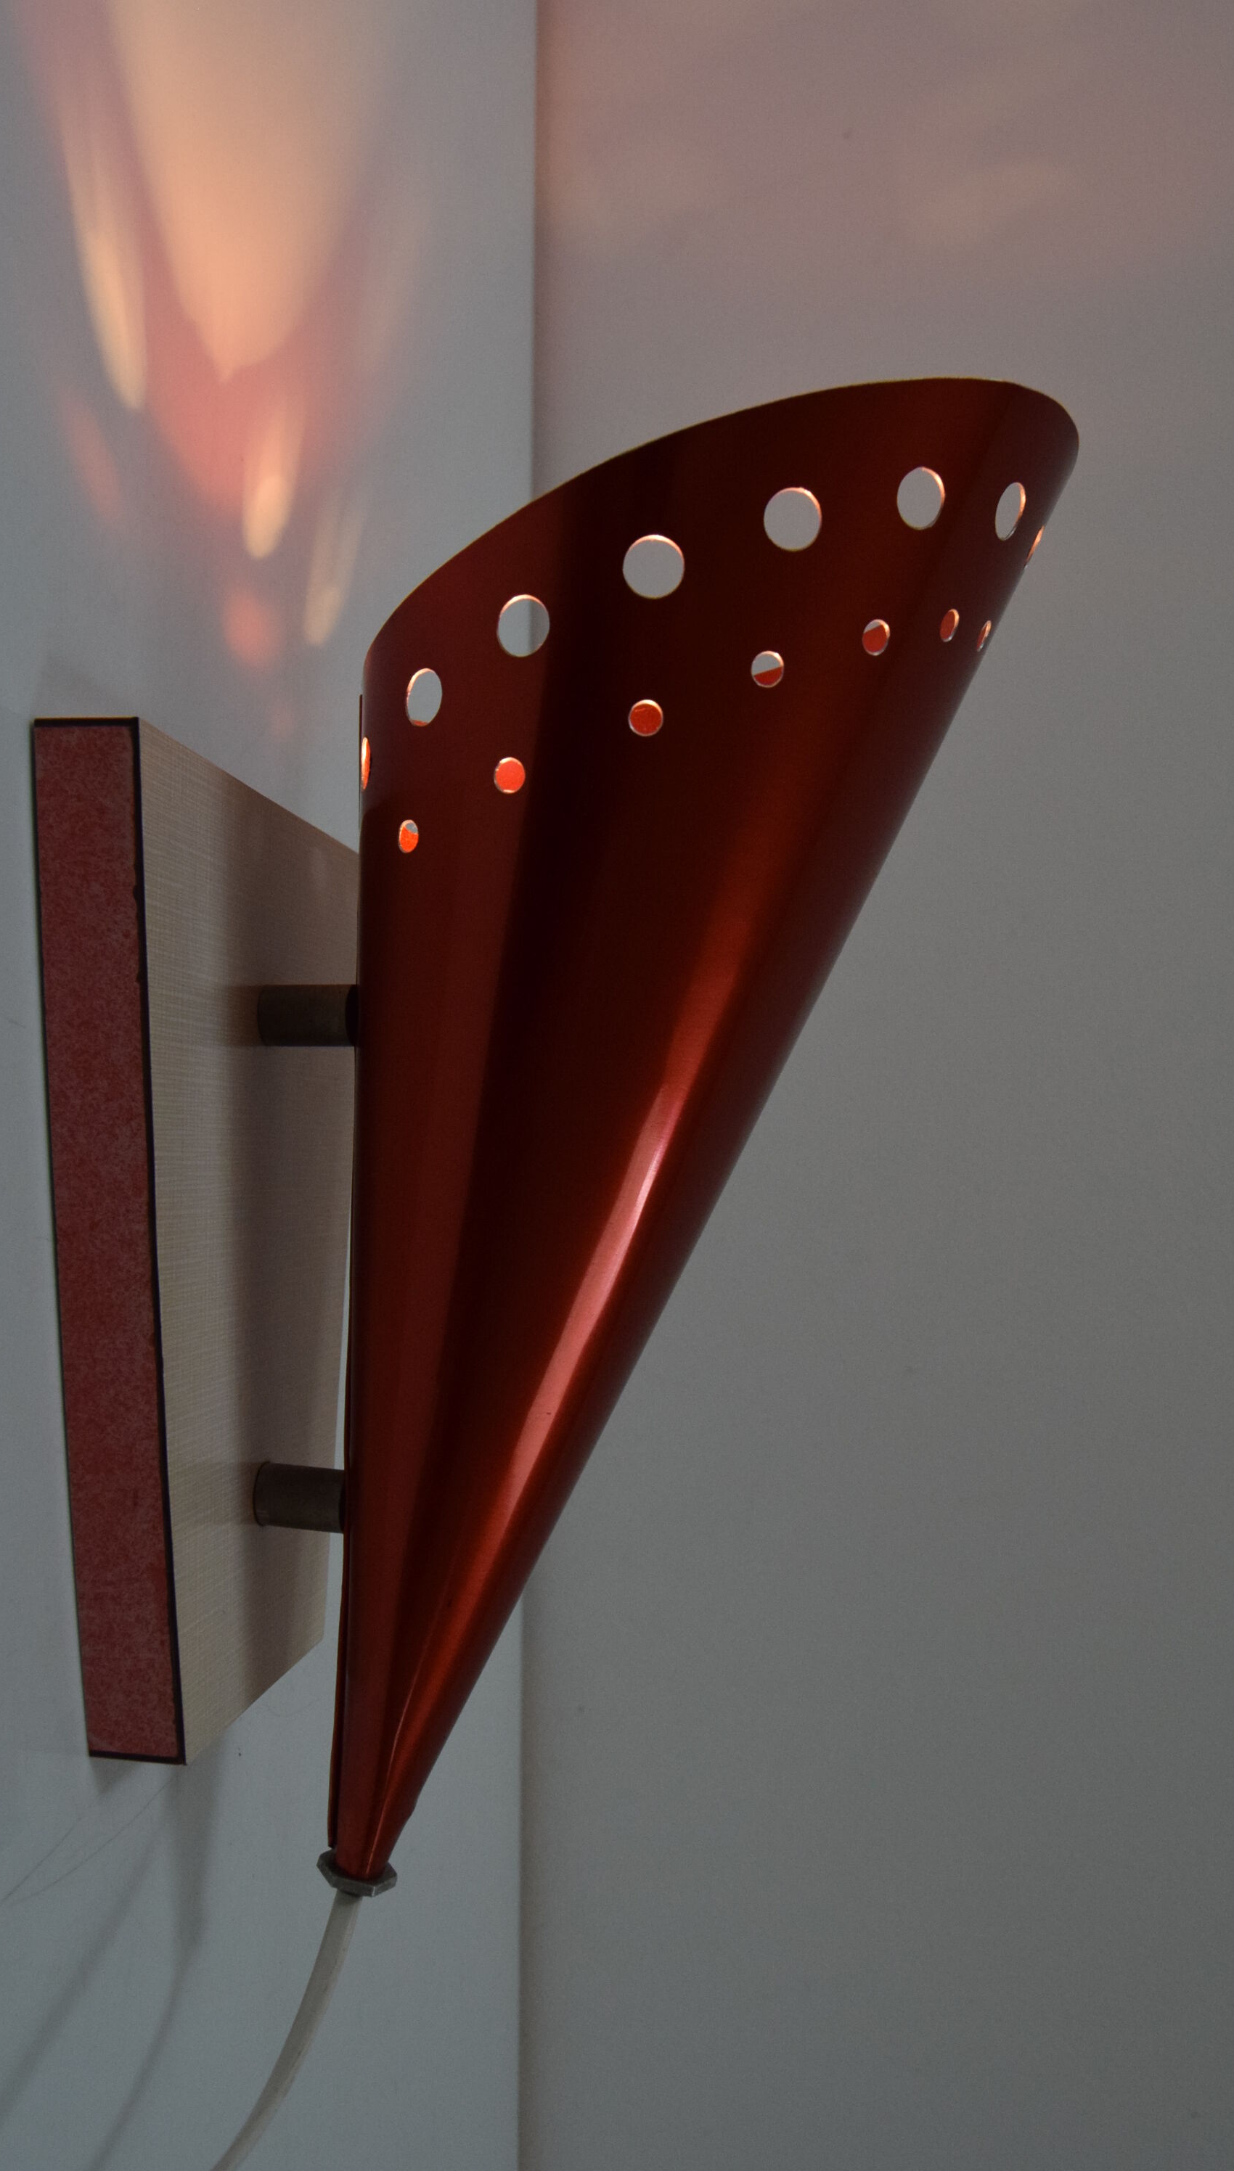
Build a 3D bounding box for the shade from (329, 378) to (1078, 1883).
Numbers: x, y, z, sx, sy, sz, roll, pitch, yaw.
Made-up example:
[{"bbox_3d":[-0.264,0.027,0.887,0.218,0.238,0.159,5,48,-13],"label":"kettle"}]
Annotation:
[{"bbox_3d":[0.003,0.021,0.320,0.130,0.295,0.120,8,2,15],"label":"shade"}]

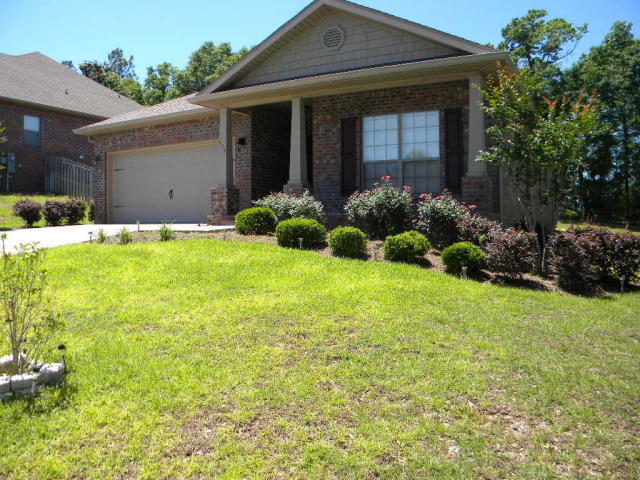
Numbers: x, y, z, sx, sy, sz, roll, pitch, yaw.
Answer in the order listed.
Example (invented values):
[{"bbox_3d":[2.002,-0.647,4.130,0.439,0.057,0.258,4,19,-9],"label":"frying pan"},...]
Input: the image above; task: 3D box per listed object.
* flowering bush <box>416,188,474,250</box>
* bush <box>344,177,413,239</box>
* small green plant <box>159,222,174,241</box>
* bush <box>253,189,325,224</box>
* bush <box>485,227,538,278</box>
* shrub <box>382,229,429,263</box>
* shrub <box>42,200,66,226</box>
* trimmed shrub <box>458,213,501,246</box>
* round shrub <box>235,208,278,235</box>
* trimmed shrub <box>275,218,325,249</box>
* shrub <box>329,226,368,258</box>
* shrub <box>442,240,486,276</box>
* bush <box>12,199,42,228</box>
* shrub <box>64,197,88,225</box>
[{"bbox_3d":[1.994,-0.328,8.290,0.942,0.929,0.950,0,2,0],"label":"flowering bush"},{"bbox_3d":[0.999,-0.546,8.840,1.138,1.076,1.050,0,2,0],"label":"bush"},{"bbox_3d":[-2.846,-0.158,9.600,0.310,0.340,0.300,0,2,0],"label":"small green plant"},{"bbox_3d":[-0.552,-0.552,9.680,1.319,0.748,1.100,0,2,0],"label":"bush"},{"bbox_3d":[2.631,0.186,7.150,0.730,0.700,0.700,0,2,0],"label":"bush"},{"bbox_3d":[1.320,0.099,7.900,0.740,0.500,0.700,0,2,0],"label":"shrub"},{"bbox_3d":[-7.539,-0.752,14.700,0.700,0.750,0.700,0,2,0],"label":"shrub"},{"bbox_3d":[2.542,-0.120,8.250,0.760,0.660,0.740,0,2,0],"label":"trimmed shrub"},{"bbox_3d":[-1.271,-0.384,10.200,0.830,0.560,0.800,0,2,0],"label":"round shrub"},{"bbox_3d":[-0.303,-0.106,8.480,0.803,0.491,0.750,0,2,0],"label":"trimmed shrub"},{"bbox_3d":[0.429,0.039,8.080,0.581,0.499,0.580,0,2,0],"label":"shrub"},{"bbox_3d":[1.990,0.244,7.230,0.602,0.475,0.600,0,2,0],"label":"shrub"},{"bbox_3d":[-8.079,-0.753,14.300,0.740,0.787,0.750,-1,2,-29],"label":"bush"},{"bbox_3d":[-7.149,-0.857,15.200,0.720,0.820,0.700,0,2,0],"label":"shrub"}]

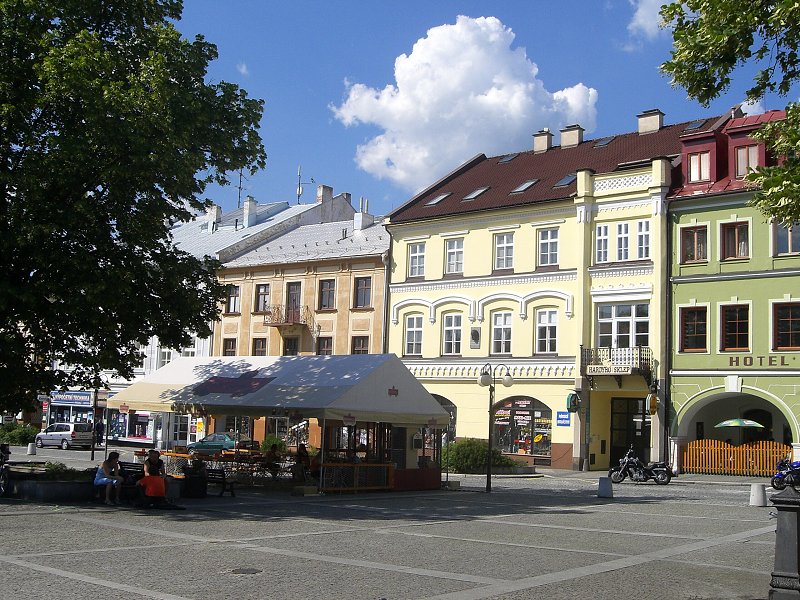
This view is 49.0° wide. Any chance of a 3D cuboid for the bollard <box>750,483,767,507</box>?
[{"bbox_3d":[8.743,4.764,21.400,0.390,0.520,0.390,2,-7,0],"label":"bollard"}]

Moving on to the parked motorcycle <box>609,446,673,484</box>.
[{"bbox_3d":[8.315,5.704,30.300,2.350,1.300,0.880,-2,-8,30],"label":"parked motorcycle"}]

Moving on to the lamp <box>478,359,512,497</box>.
[{"bbox_3d":[3.029,4.075,28.000,1.150,4.059,1.200,1,-7,10],"label":"lamp"}]

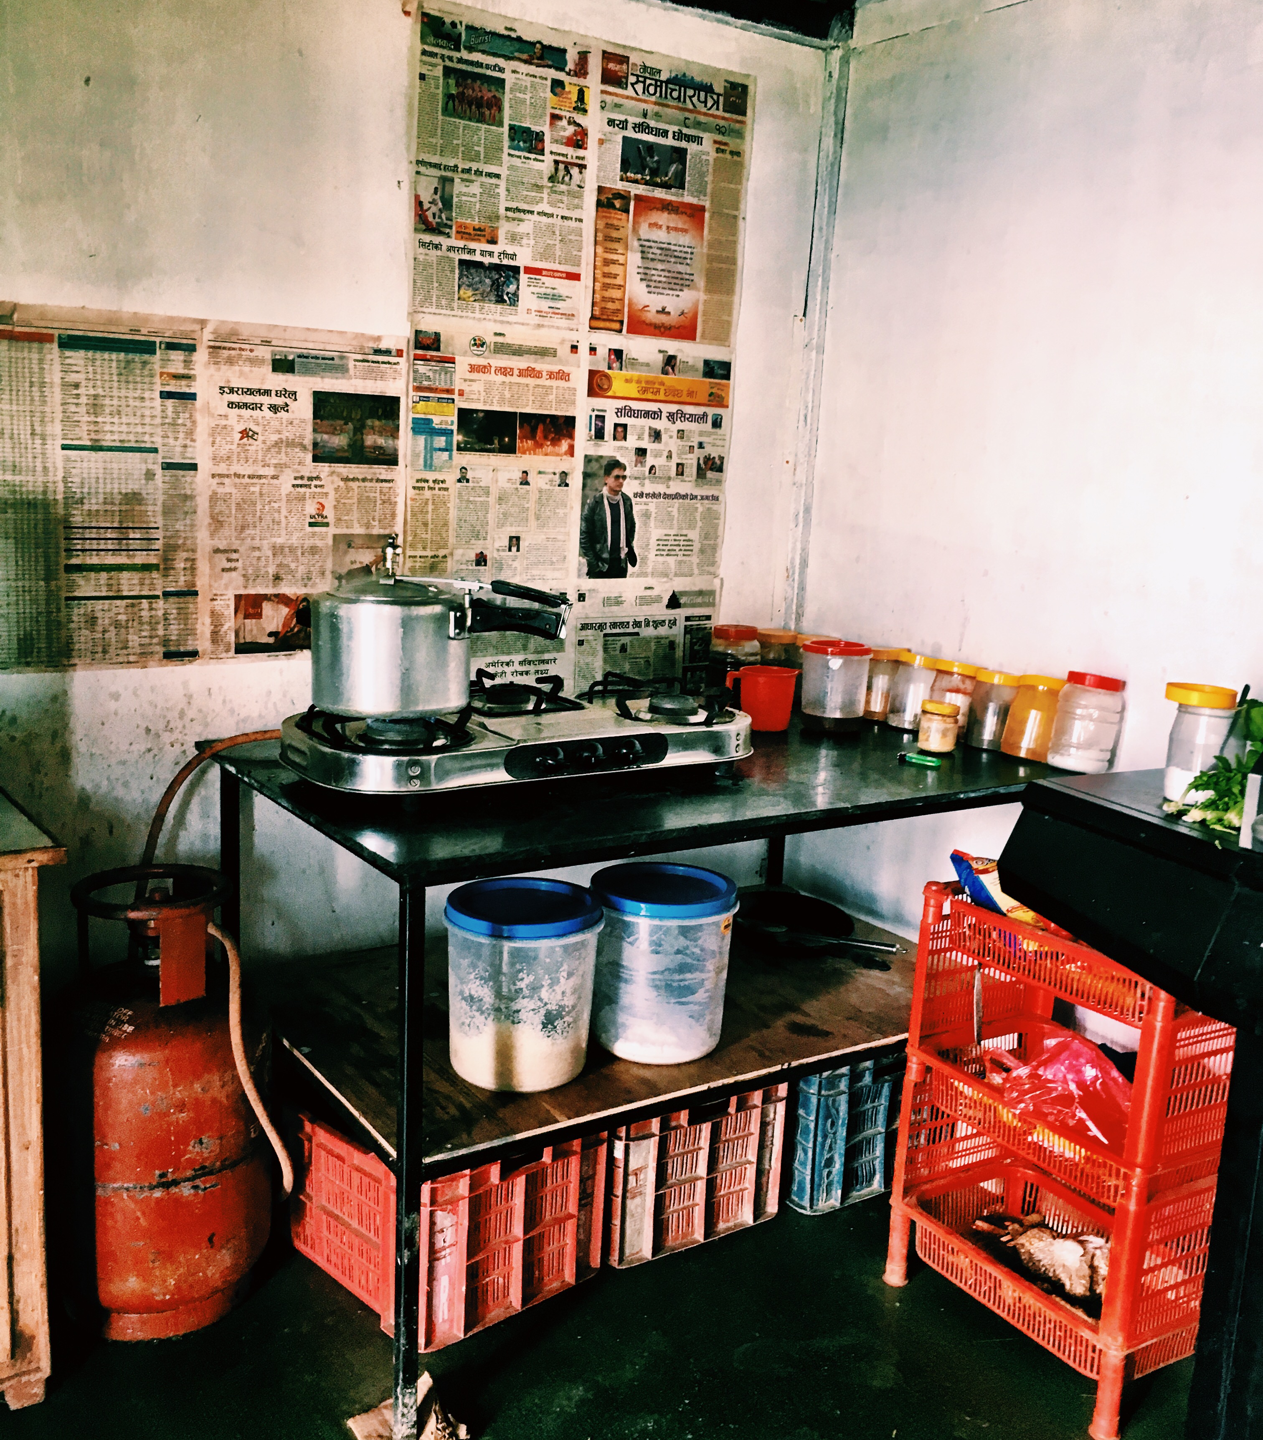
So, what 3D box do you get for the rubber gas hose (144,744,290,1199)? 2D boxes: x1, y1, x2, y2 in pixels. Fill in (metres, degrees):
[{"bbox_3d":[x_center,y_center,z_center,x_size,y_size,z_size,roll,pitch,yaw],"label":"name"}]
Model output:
[{"bbox_3d":[-0.630,0.371,2.143,0.197,0.766,0.354,-5,14,-34],"label":"rubber gas hose"}]

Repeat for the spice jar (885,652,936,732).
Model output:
[{"bbox_3d":[0.533,-0.053,2.666,0.091,0.132,0.091,3,12,-1],"label":"spice jar"}]

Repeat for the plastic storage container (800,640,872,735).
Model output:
[{"bbox_3d":[0.378,-0.061,2.604,0.119,0.155,0.119,3,12,-1],"label":"plastic storage container"}]

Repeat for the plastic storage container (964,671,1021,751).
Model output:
[{"bbox_3d":[0.651,-0.017,2.531,0.090,0.128,0.090,3,12,-1],"label":"plastic storage container"}]

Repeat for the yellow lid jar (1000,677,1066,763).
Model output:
[{"bbox_3d":[0.702,-0.002,2.459,0.101,0.133,0.101,3,12,-1],"label":"yellow lid jar"}]

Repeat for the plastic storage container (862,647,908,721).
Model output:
[{"bbox_3d":[0.493,-0.069,2.740,0.092,0.128,0.092,3,12,-1],"label":"plastic storage container"}]

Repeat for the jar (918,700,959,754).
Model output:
[{"bbox_3d":[0.540,0.012,2.481,0.064,0.080,0.064,3,12,-1],"label":"jar"}]

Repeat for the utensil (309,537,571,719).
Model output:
[{"bbox_3d":[-0.270,-0.134,1.977,0.386,0.238,0.223,6,12,13],"label":"utensil"}]

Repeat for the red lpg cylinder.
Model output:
[{"bbox_3d":[-0.697,0.548,2.078,0.322,0.648,0.322,-5,14,-34],"label":"red lpg cylinder"}]

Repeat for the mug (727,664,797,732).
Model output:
[{"bbox_3d":[0.239,-0.038,2.580,0.141,0.106,0.101,1,12,-9],"label":"mug"}]

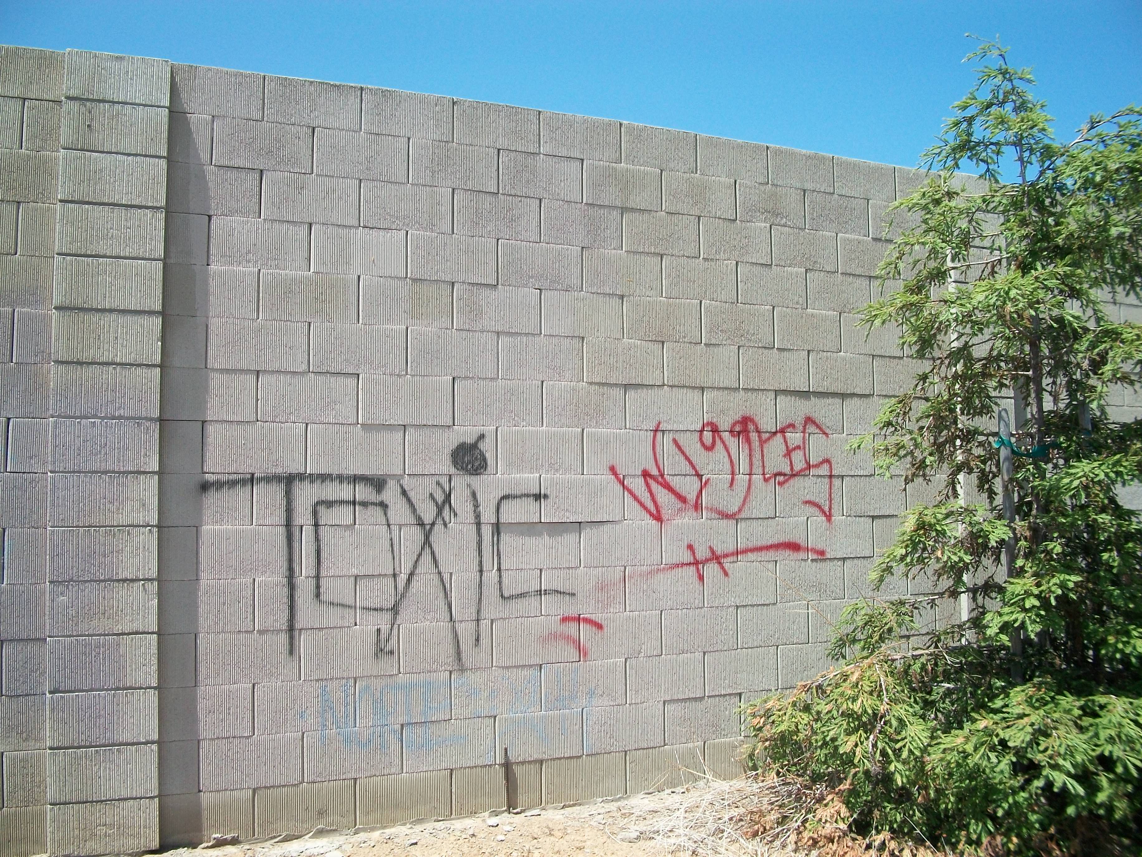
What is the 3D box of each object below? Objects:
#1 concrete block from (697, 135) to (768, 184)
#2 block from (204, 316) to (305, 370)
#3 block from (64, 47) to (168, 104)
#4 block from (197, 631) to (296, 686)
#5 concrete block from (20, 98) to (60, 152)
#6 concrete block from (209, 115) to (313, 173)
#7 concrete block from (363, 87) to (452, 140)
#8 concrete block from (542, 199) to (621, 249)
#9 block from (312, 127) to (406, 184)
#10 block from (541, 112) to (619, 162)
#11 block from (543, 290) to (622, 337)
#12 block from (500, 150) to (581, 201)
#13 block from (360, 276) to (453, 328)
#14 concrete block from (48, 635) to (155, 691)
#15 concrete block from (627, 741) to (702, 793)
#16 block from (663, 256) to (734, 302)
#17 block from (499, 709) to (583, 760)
[{"bbox_3d":[0.742,-1.296,5.164,0.395,0.195,0.175,1,-3,-24],"label":"concrete block"},{"bbox_3d":[-1.274,-0.325,4.288,0.397,0.196,0.180,1,-4,-23],"label":"block"},{"bbox_3d":[-1.754,-1.322,4.081,0.385,0.197,0.200,1,-4,-23],"label":"block"},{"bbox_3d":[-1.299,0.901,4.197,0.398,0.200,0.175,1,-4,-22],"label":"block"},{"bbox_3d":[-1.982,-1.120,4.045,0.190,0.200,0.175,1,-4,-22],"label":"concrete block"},{"bbox_3d":[-1.266,-1.127,4.296,0.397,0.197,0.170,1,-4,-23],"label":"concrete block"},{"bbox_3d":[-0.719,-1.312,4.513,0.398,0.198,0.170,1,-4,-24],"label":"concrete block"},{"bbox_3d":[0.013,-0.910,4.815,0.395,0.195,0.175,1,-3,-24],"label":"concrete block"},{"bbox_3d":[-0.909,-1.129,4.465,0.400,0.197,0.170,1,-4,-23],"label":"block"},{"bbox_3d":[0.014,-1.314,4.858,0.397,0.197,0.170,1,-4,-23],"label":"block"},{"bbox_3d":[0.016,-0.507,4.783,0.395,0.197,0.180,1,-4,-22],"label":"block"},{"bbox_3d":[-0.165,-1.117,4.769,0.397,0.197,0.170,1,-4,-23],"label":"block"},{"bbox_3d":[-0.718,-0.521,4.494,0.397,0.197,0.170,1,-4,-23],"label":"block"},{"bbox_3d":[-1.748,0.852,3.930,0.400,0.195,0.230,1,-3,-24],"label":"concrete block"},{"bbox_3d":[0.399,1.525,4.824,0.398,0.198,0.170,1,-4,-24],"label":"concrete block"},{"bbox_3d":[0.574,-0.695,5.037,0.398,0.198,0.170,1,-4,-24],"label":"block"},{"bbox_3d":[-0.168,1.329,4.633,0.398,0.200,0.175,1,-4,-22],"label":"block"}]

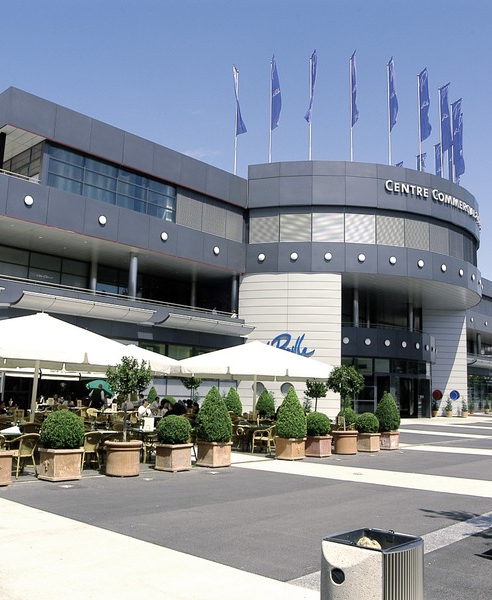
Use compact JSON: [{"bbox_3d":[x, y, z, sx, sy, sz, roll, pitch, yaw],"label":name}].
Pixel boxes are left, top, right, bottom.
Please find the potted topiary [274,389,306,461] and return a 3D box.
[{"bbox_3d":[1.178,3.260,14.400,0.800,1.820,0.800,-8,-13,44],"label":"potted topiary"}]

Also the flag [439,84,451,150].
[{"bbox_3d":[13.984,-12.716,38.454,0.300,4.800,0.950,6,-11,-28],"label":"flag"}]

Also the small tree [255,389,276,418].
[{"bbox_3d":[0.746,4.084,21.600,0.820,1.220,0.820,1,-10,0],"label":"small tree"}]

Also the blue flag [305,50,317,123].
[{"bbox_3d":[4.298,-13.501,35.214,0.300,4.800,0.950,3,-10,-12],"label":"blue flag"}]

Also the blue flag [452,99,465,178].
[{"bbox_3d":[14.539,-11.313,37.550,0.350,4.700,1.000,6,-10,-26],"label":"blue flag"}]

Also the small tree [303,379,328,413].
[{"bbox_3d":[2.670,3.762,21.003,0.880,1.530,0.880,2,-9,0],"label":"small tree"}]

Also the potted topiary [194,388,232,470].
[{"bbox_3d":[-0.721,2.932,12.890,0.810,1.790,0.810,9,-12,-40],"label":"potted topiary"}]

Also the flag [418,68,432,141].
[{"bbox_3d":[11.109,-12.099,34.181,0.300,4.370,1.000,5,-10,-22],"label":"flag"}]

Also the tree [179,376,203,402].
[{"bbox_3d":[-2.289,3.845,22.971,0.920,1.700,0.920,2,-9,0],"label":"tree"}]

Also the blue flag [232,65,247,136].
[{"bbox_3d":[-0.588,-12.425,34.385,0.400,4.300,1.000,2,-9,-2],"label":"blue flag"}]

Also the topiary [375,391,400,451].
[{"bbox_3d":[4.487,3.782,17.395,0.780,1.780,0.780,7,-10,-30],"label":"topiary"}]

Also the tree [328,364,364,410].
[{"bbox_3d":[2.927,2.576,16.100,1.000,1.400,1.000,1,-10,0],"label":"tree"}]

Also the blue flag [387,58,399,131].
[{"bbox_3d":[9.443,-13.291,35.711,0.300,4.800,0.950,3,-10,-8],"label":"blue flag"}]

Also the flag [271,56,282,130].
[{"bbox_3d":[1.693,-12.508,33.286,0.300,4.350,1.000,4,-9,-16],"label":"flag"}]

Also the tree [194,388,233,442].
[{"bbox_3d":[-0.739,2.632,12.700,0.820,1.290,0.820,1,-10,0],"label":"tree"}]

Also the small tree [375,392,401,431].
[{"bbox_3d":[4.494,3.550,17.431,0.780,1.310,0.780,2,-9,0],"label":"small tree"}]

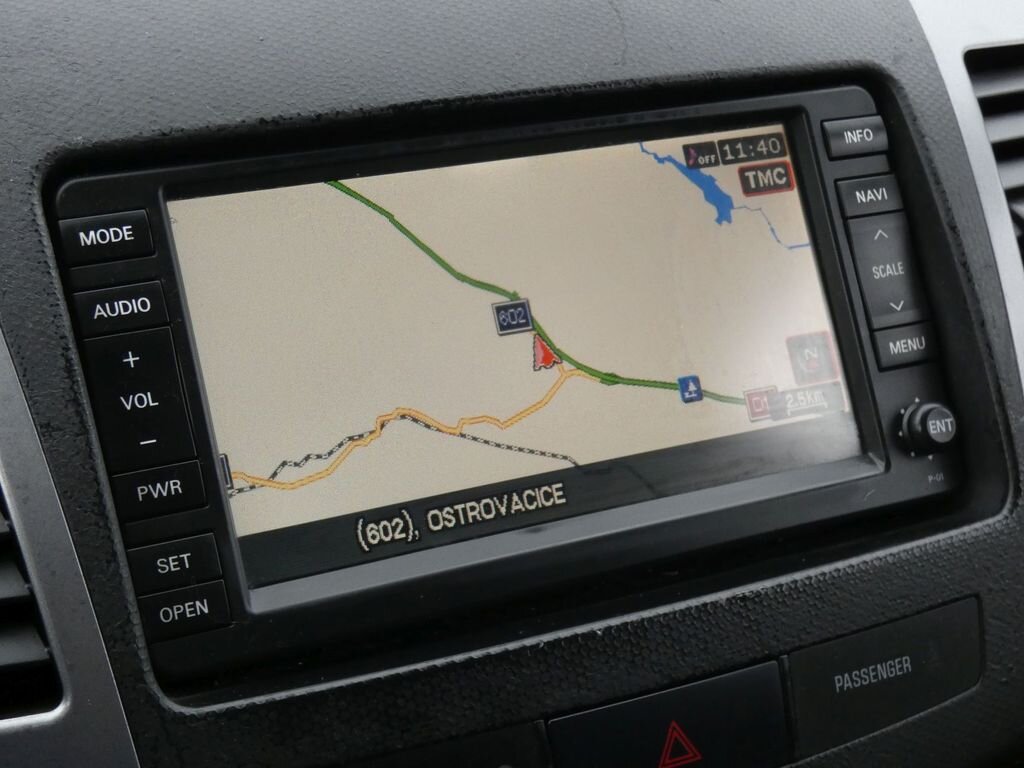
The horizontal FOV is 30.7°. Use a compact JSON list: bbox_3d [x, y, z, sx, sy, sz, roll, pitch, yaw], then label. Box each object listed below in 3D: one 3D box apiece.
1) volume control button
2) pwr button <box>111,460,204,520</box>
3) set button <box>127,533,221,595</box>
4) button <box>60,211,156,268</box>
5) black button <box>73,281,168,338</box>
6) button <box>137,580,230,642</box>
[{"bbox_3d":[-0.074,0.003,0.371,0.018,0.027,0.004,-10,-5,-25],"label":"volume control button"},{"bbox_3d":[-0.070,0.022,0.369,0.018,0.009,0.004,-10,-5,-25],"label":"pwr button"},{"bbox_3d":[-0.067,0.036,0.368,0.018,0.008,0.004,-10,-5,-25],"label":"set button"},{"bbox_3d":[-0.082,-0.029,0.374,0.018,0.009,0.004,-10,-5,-25],"label":"button"},{"bbox_3d":[-0.078,-0.015,0.373,0.018,0.009,0.004,-10,-5,-25],"label":"black button"},{"bbox_3d":[-0.065,0.045,0.367,0.018,0.009,0.004,-10,-5,-25],"label":"button"}]

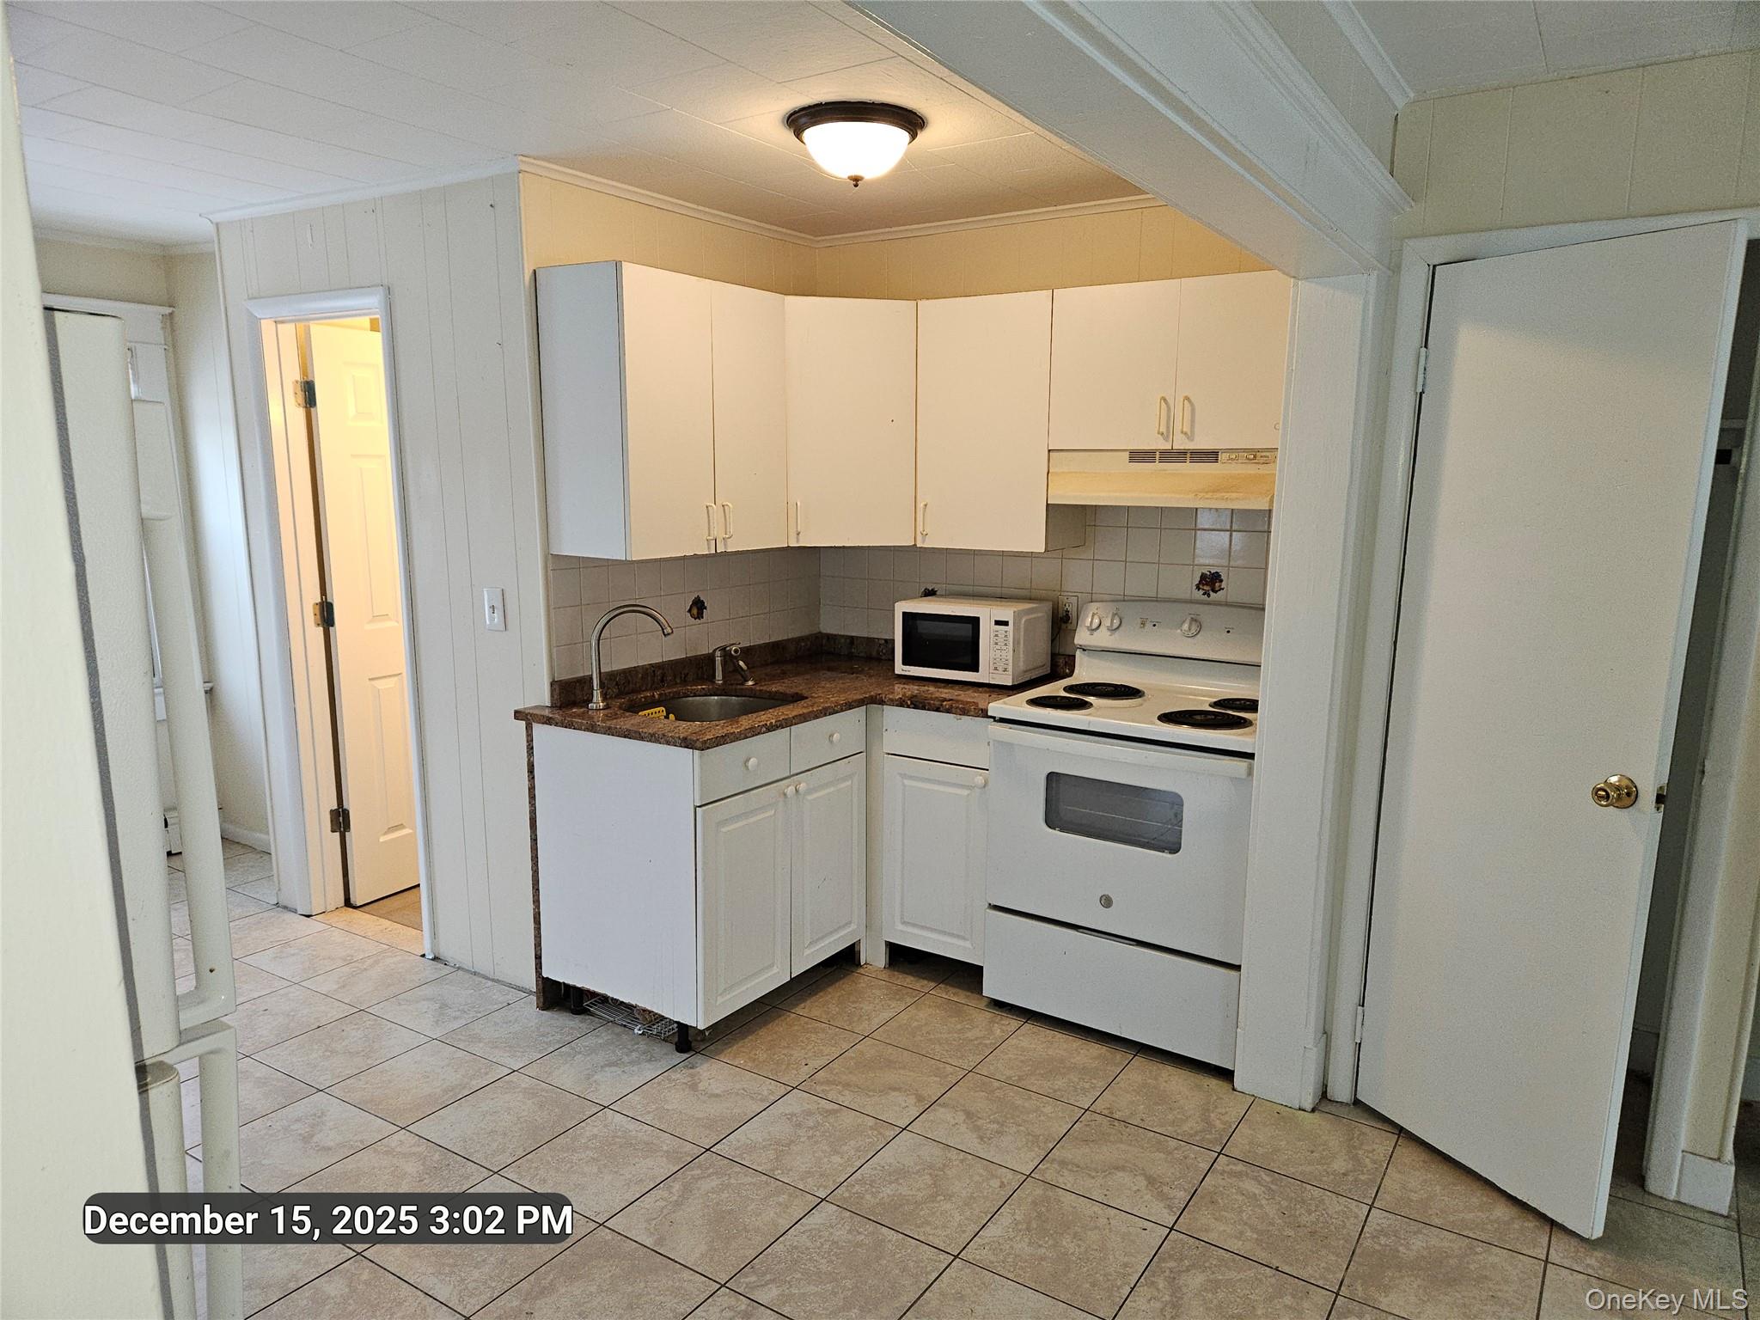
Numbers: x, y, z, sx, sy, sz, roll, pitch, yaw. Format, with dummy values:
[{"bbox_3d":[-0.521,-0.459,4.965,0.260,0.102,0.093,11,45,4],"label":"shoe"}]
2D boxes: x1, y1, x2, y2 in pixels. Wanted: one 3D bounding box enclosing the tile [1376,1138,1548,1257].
[{"bbox_3d":[1.305,1.182,2.600,0.330,0.010,0.330,6,11,32],"label":"tile"}]

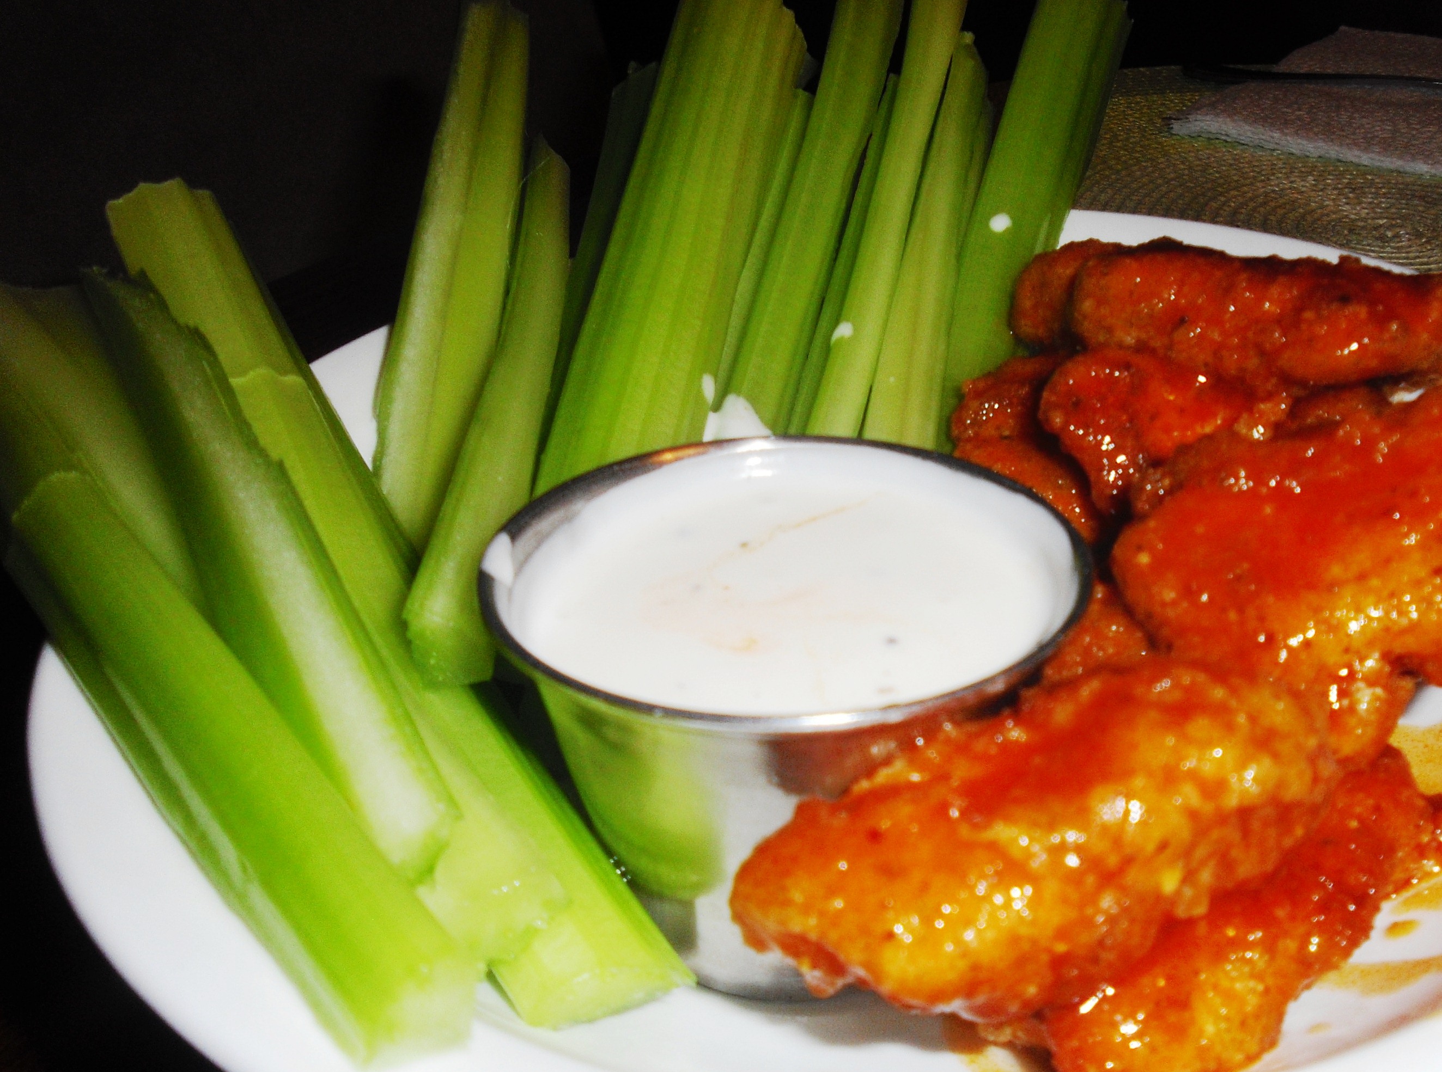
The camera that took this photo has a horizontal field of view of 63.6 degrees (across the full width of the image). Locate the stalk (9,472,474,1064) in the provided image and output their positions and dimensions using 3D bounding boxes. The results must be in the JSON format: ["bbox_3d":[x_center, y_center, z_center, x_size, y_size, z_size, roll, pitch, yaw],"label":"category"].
[{"bbox_3d":[-0.064,0.024,0.145,0.099,0.011,0.013,38,30,31],"label":"stalk"}]

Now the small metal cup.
[{"bbox_3d":[0.007,0.022,0.133,0.062,0.045,0.062,-2,27,1],"label":"small metal cup"}]

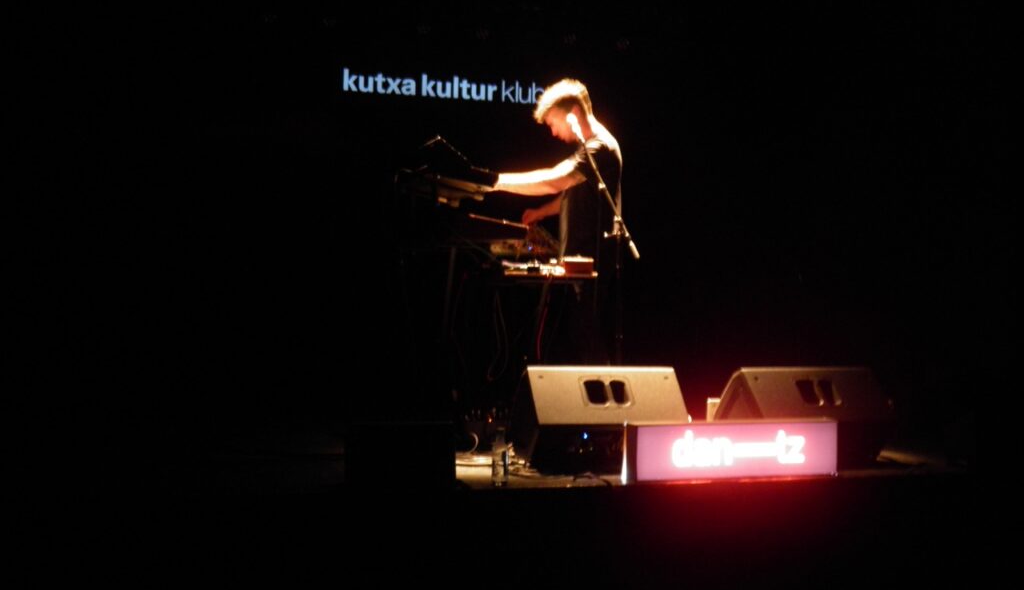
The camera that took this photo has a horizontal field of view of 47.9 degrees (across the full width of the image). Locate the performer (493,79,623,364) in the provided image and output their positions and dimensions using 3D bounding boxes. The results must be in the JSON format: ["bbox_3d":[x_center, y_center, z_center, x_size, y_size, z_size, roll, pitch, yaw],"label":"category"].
[{"bbox_3d":[0.217,-0.141,5.264,0.570,1.704,0.500,0,-3,-9],"label":"performer"}]

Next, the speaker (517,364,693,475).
[{"bbox_3d":[0.308,0.468,4.284,0.575,0.390,0.430,1,-3,-16],"label":"speaker"}]

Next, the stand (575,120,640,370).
[{"bbox_3d":[0.412,-0.042,5.008,0.580,1.480,0.500,-2,-3,30],"label":"stand"}]

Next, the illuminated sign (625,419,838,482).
[{"bbox_3d":[0.762,0.551,4.060,0.775,0.200,0.130,1,-3,-15],"label":"illuminated sign"}]

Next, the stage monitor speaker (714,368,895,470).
[{"bbox_3d":[1.104,0.477,4.463,0.575,0.390,0.430,1,-3,-20],"label":"stage monitor speaker"}]

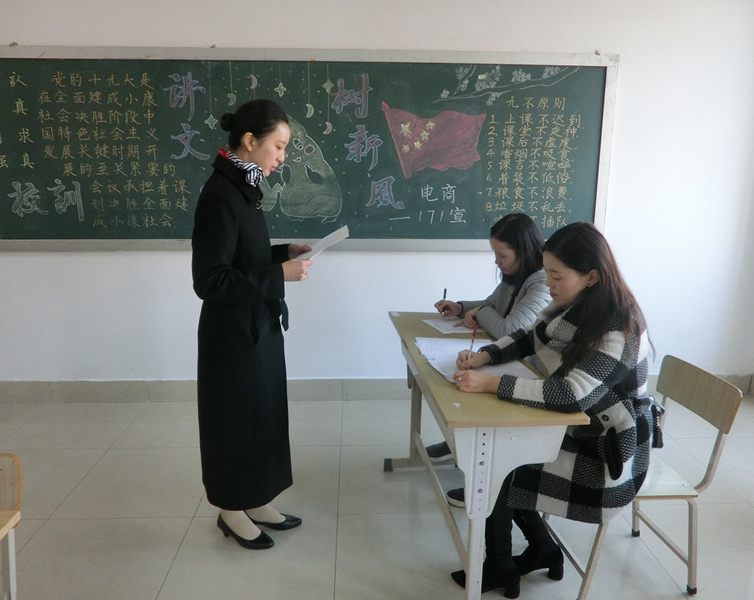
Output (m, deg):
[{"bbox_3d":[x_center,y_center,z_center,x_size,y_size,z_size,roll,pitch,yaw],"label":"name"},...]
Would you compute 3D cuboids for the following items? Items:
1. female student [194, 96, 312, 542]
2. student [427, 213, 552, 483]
[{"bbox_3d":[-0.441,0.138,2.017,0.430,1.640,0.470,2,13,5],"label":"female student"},{"bbox_3d":[0.548,0.250,2.436,0.600,1.240,0.500,0,13,-2],"label":"student"}]

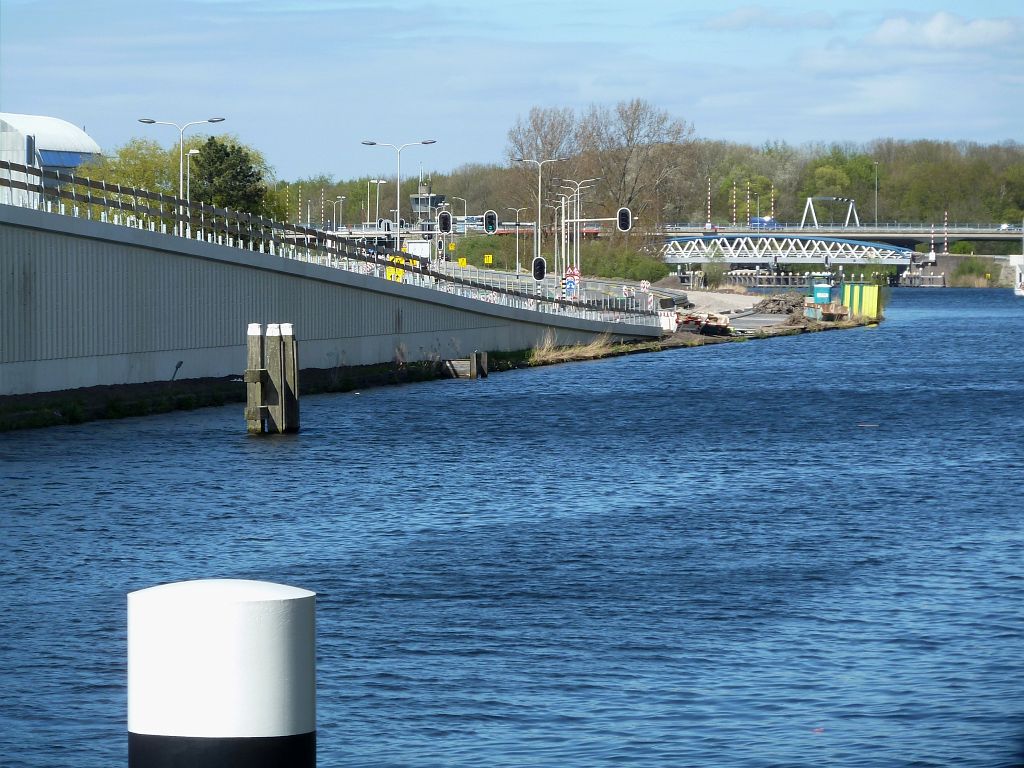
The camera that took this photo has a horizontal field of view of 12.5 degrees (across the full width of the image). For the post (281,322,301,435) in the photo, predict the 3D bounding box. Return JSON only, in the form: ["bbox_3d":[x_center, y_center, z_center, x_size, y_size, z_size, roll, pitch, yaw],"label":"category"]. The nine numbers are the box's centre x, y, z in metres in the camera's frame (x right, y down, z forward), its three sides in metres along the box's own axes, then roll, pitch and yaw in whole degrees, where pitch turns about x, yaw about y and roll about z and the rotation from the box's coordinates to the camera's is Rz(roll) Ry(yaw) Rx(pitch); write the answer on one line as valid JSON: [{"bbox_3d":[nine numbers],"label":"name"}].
[{"bbox_3d":[-5.369,-0.133,113.300,0.360,2.650,0.360,1,2,11],"label":"post"}]

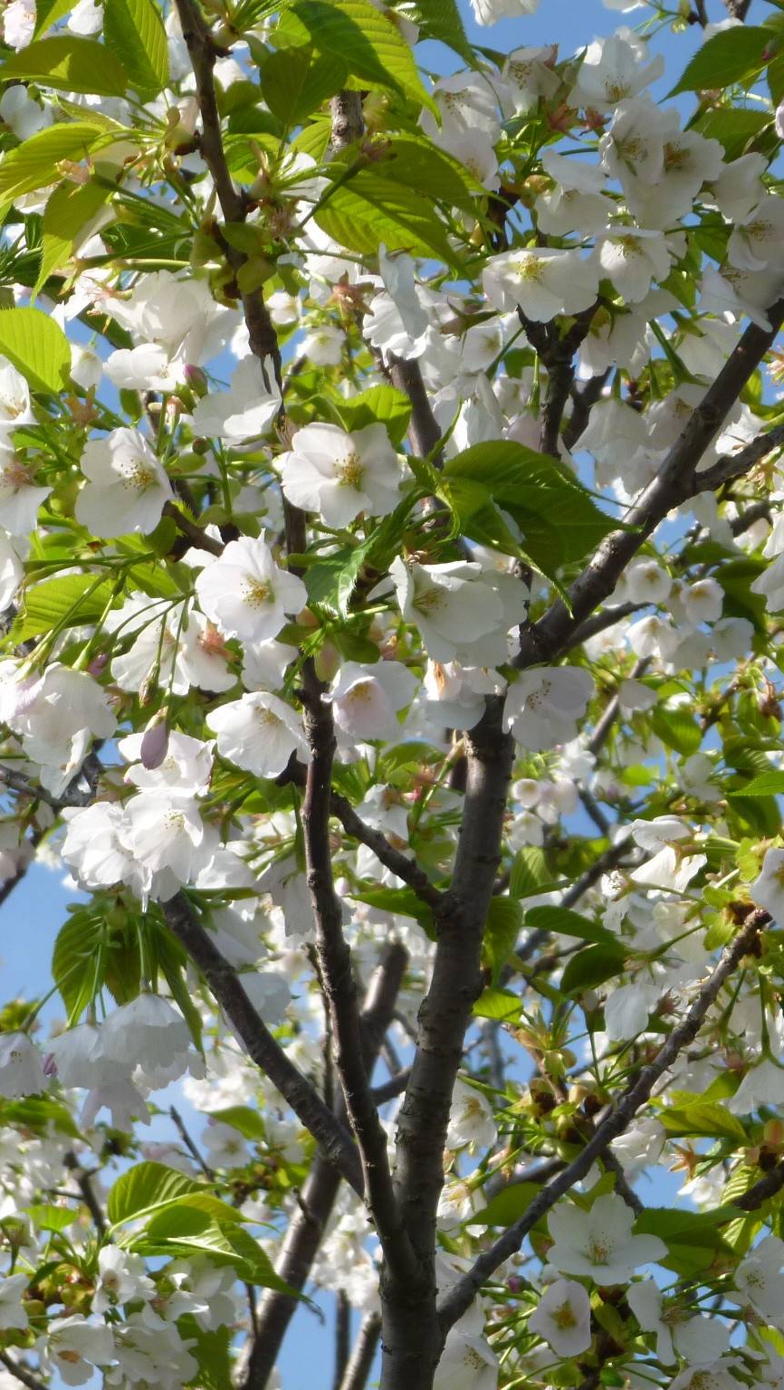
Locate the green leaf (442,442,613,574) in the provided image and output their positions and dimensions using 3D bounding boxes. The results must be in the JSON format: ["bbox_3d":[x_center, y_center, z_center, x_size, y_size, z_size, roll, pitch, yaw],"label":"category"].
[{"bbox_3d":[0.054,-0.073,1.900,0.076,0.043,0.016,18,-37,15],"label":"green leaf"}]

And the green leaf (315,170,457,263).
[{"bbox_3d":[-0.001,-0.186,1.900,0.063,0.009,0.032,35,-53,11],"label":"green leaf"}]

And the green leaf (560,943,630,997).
[{"bbox_3d":[0.097,0.132,2.350,0.038,0.013,0.022,-29,-57,0],"label":"green leaf"}]

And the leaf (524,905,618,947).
[{"bbox_3d":[0.094,0.121,2.550,0.060,0.010,0.029,20,-36,17],"label":"leaf"}]

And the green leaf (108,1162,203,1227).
[{"bbox_3d":[-0.101,0.215,2.100,0.051,0.011,0.026,-23,-48,11],"label":"green leaf"}]

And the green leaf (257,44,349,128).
[{"bbox_3d":[-0.036,-0.254,2.020,0.034,0.041,0.013,17,-15,4],"label":"green leaf"}]

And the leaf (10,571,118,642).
[{"bbox_3d":[-0.132,-0.035,1.950,0.060,0.010,0.031,-21,-44,-24],"label":"leaf"}]

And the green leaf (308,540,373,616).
[{"bbox_3d":[-0.021,-0.047,1.980,0.025,0.035,0.016,4,-31,2],"label":"green leaf"}]

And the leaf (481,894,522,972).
[{"bbox_3d":[0.055,0.122,2.500,0.030,0.055,0.012,9,-21,-15],"label":"leaf"}]

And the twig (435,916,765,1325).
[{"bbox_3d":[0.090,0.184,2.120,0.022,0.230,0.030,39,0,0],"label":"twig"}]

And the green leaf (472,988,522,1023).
[{"bbox_3d":[0.050,0.152,2.400,0.033,0.011,0.020,7,-53,0],"label":"green leaf"}]

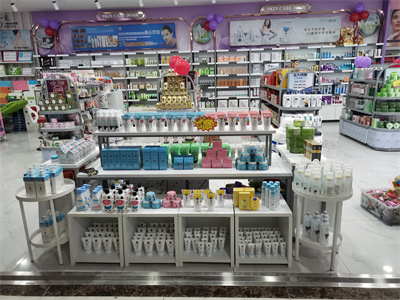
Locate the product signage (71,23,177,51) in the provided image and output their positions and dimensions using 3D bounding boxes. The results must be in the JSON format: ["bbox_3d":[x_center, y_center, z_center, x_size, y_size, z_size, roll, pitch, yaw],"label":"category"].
[{"bbox_3d":[-2.105,-3.109,8.317,2.934,0.654,0.054,-1,14,3],"label":"product signage"}]

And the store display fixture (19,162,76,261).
[{"bbox_3d":[-1.209,0.516,2.432,0.420,0.740,0.420,-1,13,3],"label":"store display fixture"}]

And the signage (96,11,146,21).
[{"bbox_3d":[-2.111,-3.602,8.085,1.356,0.232,0.107,-1,14,3],"label":"signage"}]

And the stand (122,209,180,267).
[{"bbox_3d":[-0.356,0.641,2.471,0.415,0.430,0.410,-1,13,3],"label":"stand"}]

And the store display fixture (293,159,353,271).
[{"bbox_3d":[0.870,0.457,2.186,0.399,0.706,0.399,-1,14,3],"label":"store display fixture"}]

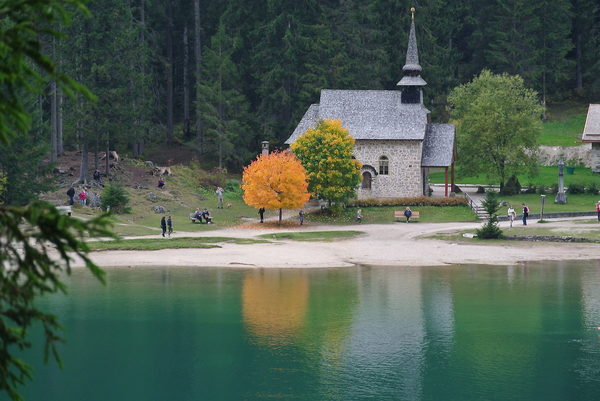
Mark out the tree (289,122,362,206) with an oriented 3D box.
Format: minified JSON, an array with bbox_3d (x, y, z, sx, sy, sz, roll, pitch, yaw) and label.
[{"bbox_3d":[2.192,-2.978,298.000,5.800,7.400,5.600,0,1,0],"label":"tree"}]

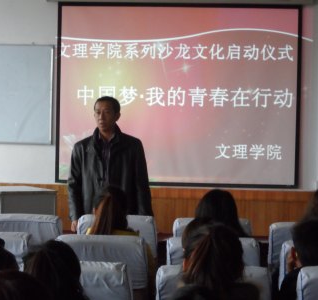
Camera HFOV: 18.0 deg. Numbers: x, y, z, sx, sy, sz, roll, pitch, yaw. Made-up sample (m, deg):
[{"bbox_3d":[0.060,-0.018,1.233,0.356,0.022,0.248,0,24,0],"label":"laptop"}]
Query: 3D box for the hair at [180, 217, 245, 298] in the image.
[{"bbox_3d":[0.176,0.353,3.300,0.200,0.250,0.240,1,2,-5],"label":"hair"}]

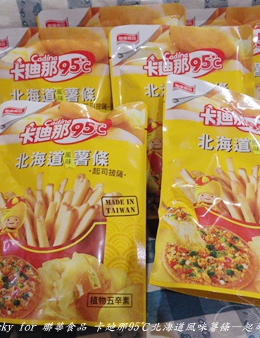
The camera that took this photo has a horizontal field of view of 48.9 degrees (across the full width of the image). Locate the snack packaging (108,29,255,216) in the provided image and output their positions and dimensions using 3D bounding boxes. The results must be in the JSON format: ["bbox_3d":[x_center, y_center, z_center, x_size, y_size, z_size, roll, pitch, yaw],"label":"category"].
[{"bbox_3d":[0.048,-0.041,0.253,0.128,0.171,0.030,-1,-1,-3],"label":"snack packaging"}]

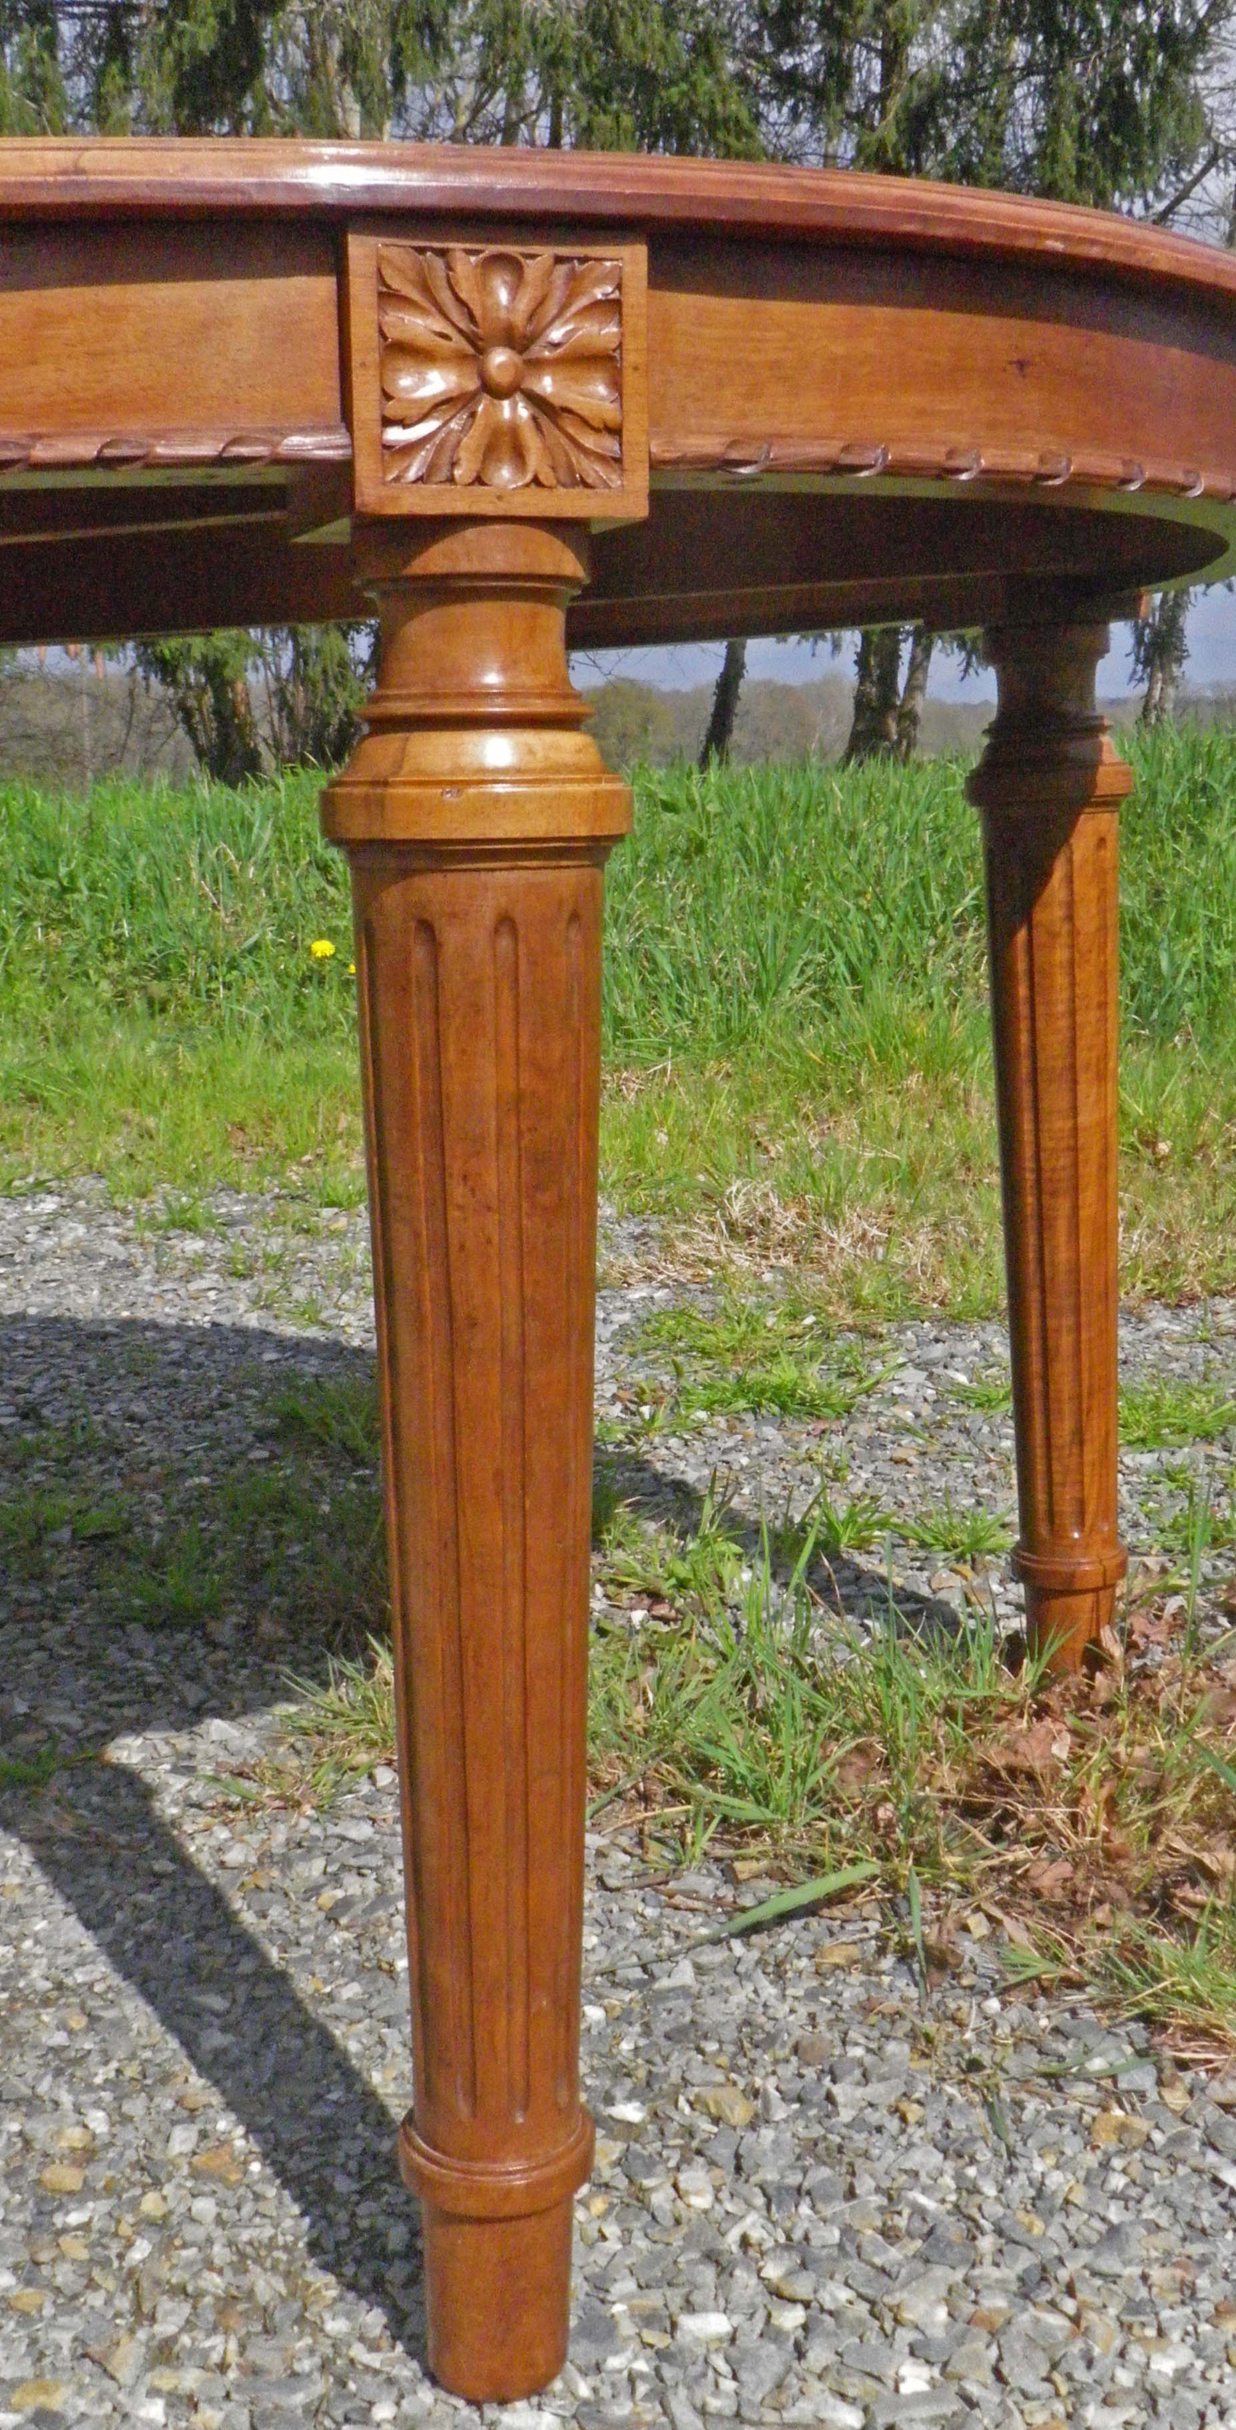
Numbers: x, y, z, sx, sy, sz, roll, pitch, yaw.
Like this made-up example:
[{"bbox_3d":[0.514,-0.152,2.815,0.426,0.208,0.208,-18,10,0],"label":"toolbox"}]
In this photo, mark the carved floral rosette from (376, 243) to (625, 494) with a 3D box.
[{"bbox_3d":[-0.033,-0.244,0.712,0.072,0.066,0.016,-3,10,-14],"label":"carved floral rosette"}]

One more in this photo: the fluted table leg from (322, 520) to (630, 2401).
[{"bbox_3d":[-0.044,0.100,0.826,0.097,0.637,0.097,-3,11,-14],"label":"fluted table leg"}]

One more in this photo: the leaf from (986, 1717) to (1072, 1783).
[{"bbox_3d":[0.229,0.298,1.367,0.049,0.022,0.046,-1,10,0],"label":"leaf"}]

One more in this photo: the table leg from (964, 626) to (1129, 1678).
[{"bbox_3d":[0.263,-0.020,1.461,0.097,0.637,0.097,-6,10,-13],"label":"table leg"}]

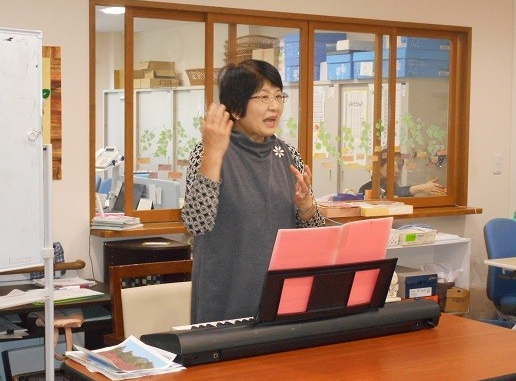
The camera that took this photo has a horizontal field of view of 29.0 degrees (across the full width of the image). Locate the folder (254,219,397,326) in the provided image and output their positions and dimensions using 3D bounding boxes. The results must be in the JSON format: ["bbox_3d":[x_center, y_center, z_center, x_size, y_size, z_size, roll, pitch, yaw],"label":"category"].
[{"bbox_3d":[0.230,0.259,3.223,0.460,0.315,0.035,-2,23,-34],"label":"folder"}]

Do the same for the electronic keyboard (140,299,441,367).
[{"bbox_3d":[0.137,0.440,3.292,1.036,0.100,0.259,-2,5,-34],"label":"electronic keyboard"}]

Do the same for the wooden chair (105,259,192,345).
[{"bbox_3d":[-0.232,0.740,3.798,0.510,0.850,0.560,-2,5,-34],"label":"wooden chair"}]

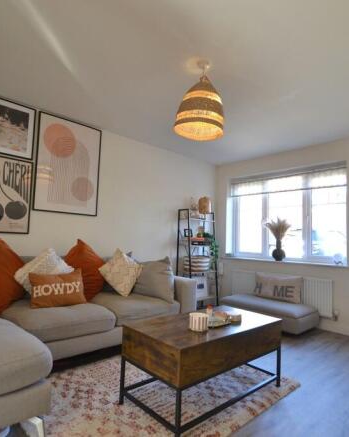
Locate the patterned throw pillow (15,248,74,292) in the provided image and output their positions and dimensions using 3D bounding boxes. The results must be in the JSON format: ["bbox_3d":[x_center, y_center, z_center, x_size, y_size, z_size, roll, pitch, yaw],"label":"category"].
[{"bbox_3d":[-1.162,0.505,2.499,0.470,0.470,0.170,6,-25,-41],"label":"patterned throw pillow"}]

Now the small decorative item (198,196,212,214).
[{"bbox_3d":[0.469,-0.201,4.229,0.190,0.260,0.190,7,-6,-42],"label":"small decorative item"}]

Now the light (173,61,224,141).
[{"bbox_3d":[0.193,-0.875,1.972,0.360,0.520,0.360,3,-4,0],"label":"light"}]

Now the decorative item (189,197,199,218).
[{"bbox_3d":[0.311,-0.174,4.241,0.130,0.310,0.120,6,-5,-43],"label":"decorative item"}]

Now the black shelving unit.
[{"bbox_3d":[0.364,0.607,4.082,0.570,1.460,0.360,7,-6,-42],"label":"black shelving unit"}]

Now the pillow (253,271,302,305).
[{"bbox_3d":[1.302,0.876,3.417,0.140,0.310,0.610,22,-16,-39],"label":"pillow"}]

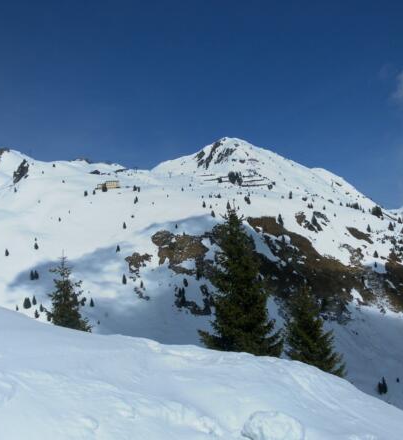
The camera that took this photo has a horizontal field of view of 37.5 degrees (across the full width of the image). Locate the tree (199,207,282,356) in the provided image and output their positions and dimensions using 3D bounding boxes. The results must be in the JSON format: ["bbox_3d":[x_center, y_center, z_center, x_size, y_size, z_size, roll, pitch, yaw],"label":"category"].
[{"bbox_3d":[1.709,3.089,26.000,3.800,7.300,3.800,-1,1,0],"label":"tree"}]

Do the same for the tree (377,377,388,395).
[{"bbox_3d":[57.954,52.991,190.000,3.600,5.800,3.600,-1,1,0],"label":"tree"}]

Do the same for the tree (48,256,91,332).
[{"bbox_3d":[-6.724,4.171,30.000,2.300,4.700,2.300,-1,1,0],"label":"tree"}]

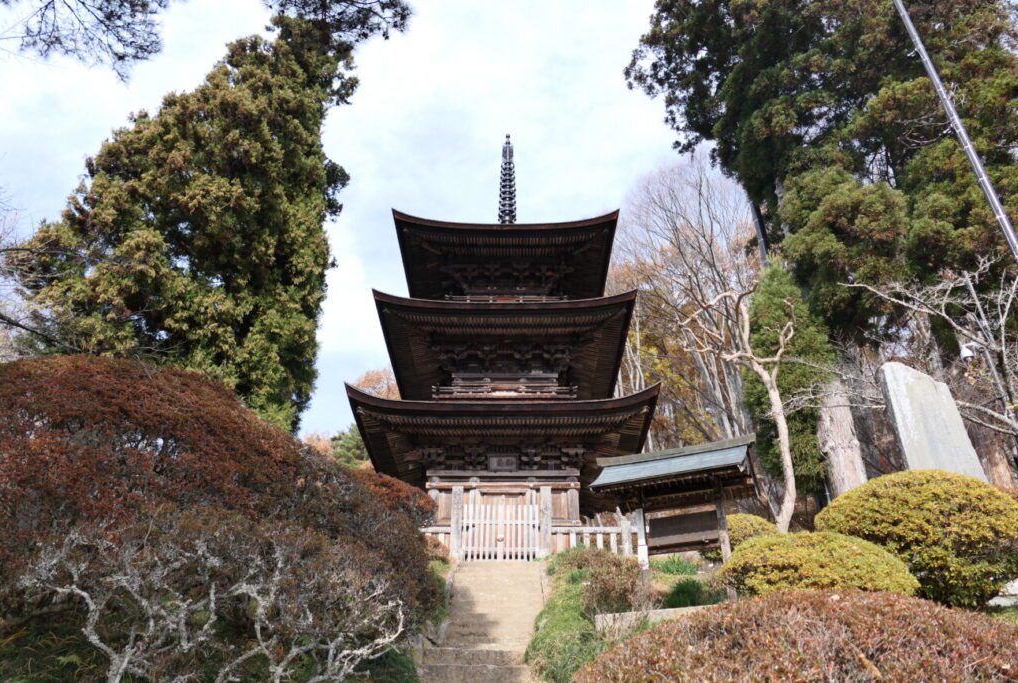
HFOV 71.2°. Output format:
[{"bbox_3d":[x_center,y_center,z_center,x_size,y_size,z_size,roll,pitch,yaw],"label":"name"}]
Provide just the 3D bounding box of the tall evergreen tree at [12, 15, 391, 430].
[{"bbox_3d":[-9.377,-2.994,20.692,8.800,20.000,8.600,0,-31,0],"label":"tall evergreen tree"}]

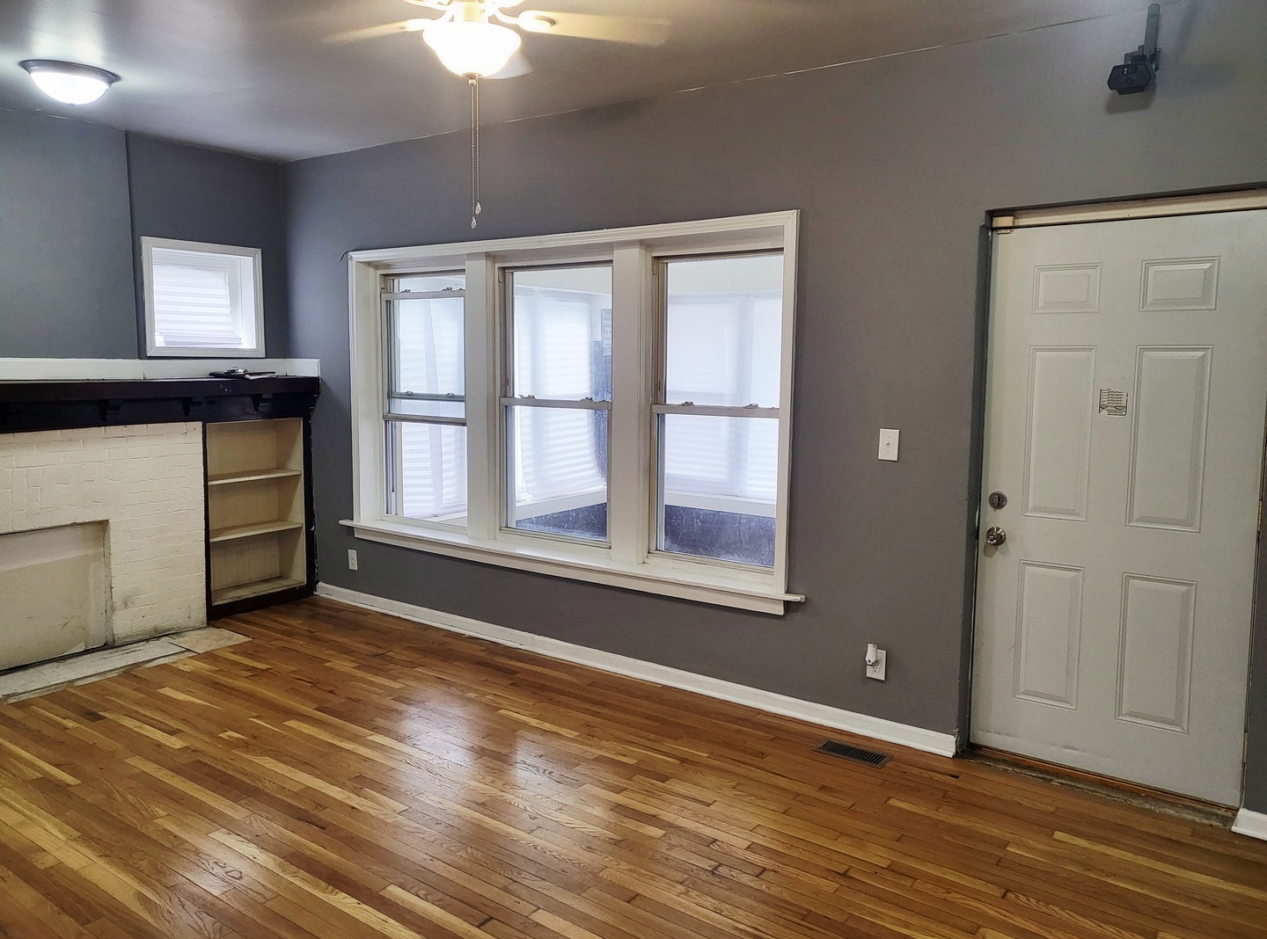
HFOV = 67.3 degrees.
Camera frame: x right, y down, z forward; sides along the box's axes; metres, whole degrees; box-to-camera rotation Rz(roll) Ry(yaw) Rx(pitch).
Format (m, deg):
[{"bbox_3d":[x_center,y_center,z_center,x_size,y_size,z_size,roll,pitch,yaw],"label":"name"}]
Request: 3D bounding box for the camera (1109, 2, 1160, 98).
[{"bbox_3d":[1.623,-1.370,3.091,0.130,0.290,0.130,4,8,28],"label":"camera"}]

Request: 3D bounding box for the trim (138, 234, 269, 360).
[{"bbox_3d":[-2.535,-0.993,5.606,0.130,0.657,0.735,5,8,36],"label":"trim"}]

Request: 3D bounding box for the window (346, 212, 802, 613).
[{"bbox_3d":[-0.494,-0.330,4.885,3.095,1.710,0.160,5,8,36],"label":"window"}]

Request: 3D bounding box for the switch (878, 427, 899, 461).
[{"bbox_3d":[1.013,-0.096,3.774,0.078,0.123,0.016,5,8,36],"label":"switch"}]

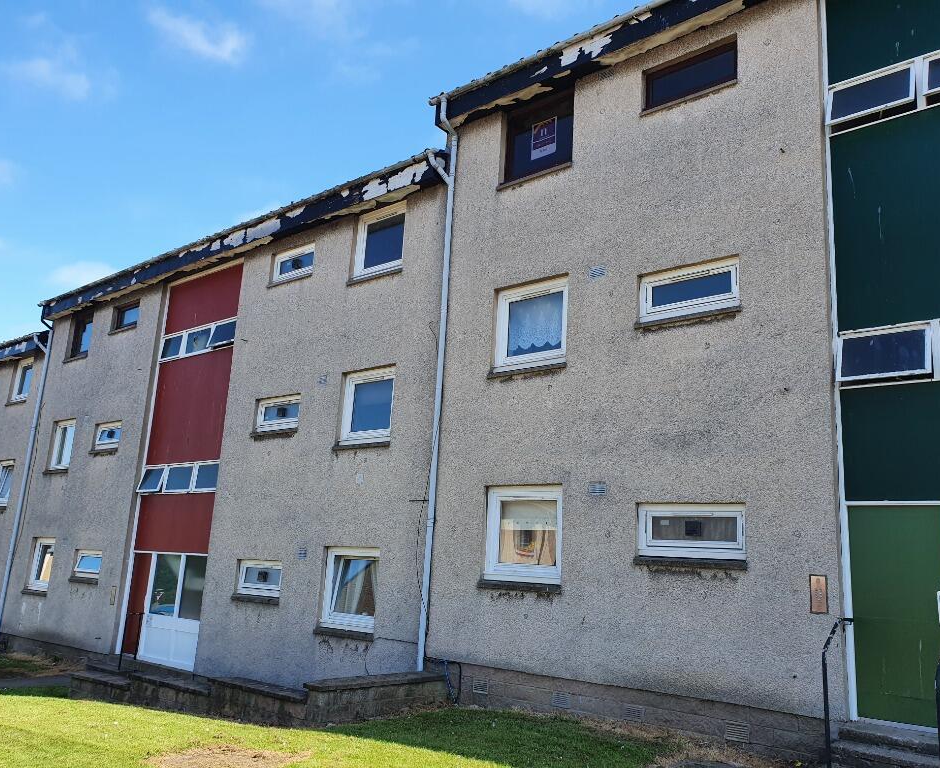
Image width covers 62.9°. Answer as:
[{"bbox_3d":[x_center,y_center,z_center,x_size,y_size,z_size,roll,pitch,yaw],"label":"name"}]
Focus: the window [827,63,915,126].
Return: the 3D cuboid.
[{"bbox_3d":[4.119,-2.993,7.928,0.826,0.513,0.073,-7,-25,39],"label":"window"}]

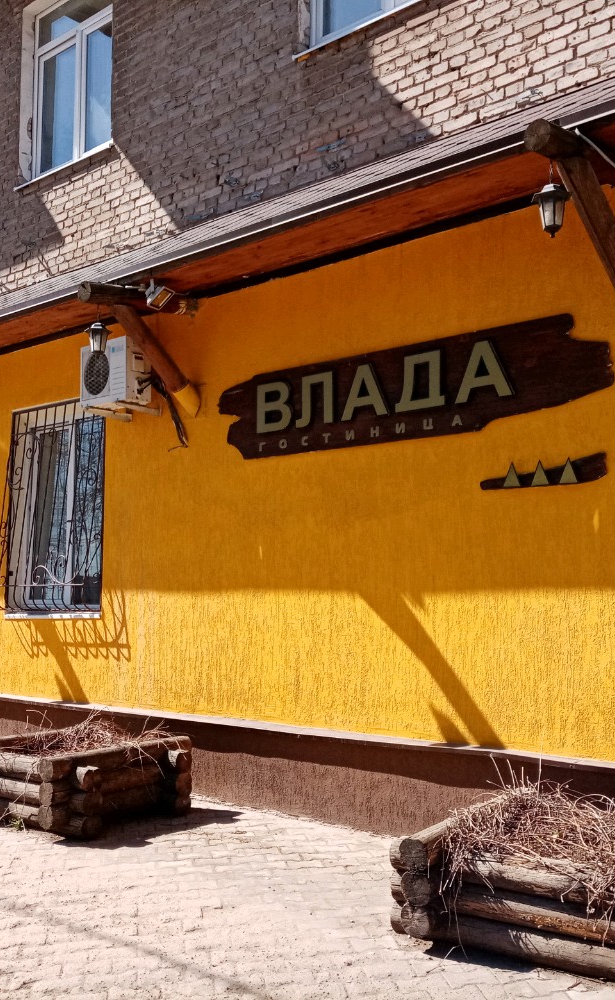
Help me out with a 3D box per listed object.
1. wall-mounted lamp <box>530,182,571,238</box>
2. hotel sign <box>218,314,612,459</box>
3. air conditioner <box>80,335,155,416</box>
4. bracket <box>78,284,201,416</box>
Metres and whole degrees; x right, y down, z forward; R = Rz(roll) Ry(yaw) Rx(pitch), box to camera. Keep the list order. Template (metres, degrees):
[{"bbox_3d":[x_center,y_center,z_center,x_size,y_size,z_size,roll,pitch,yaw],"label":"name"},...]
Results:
[{"bbox_3d":[1.137,-1.348,4.652,0.185,0.260,0.185,-5,-7,41],"label":"wall-mounted lamp"},{"bbox_3d":[0.470,-0.665,6.312,3.040,0.610,0.070,-5,-7,41],"label":"hotel sign"},{"bbox_3d":[-1.462,-0.945,7.683,0.595,0.490,0.255,-5,-7,41],"label":"air conditioner"},{"bbox_3d":[-1.196,-1.087,7.221,0.190,0.855,1.070,-5,-7,41],"label":"bracket"}]

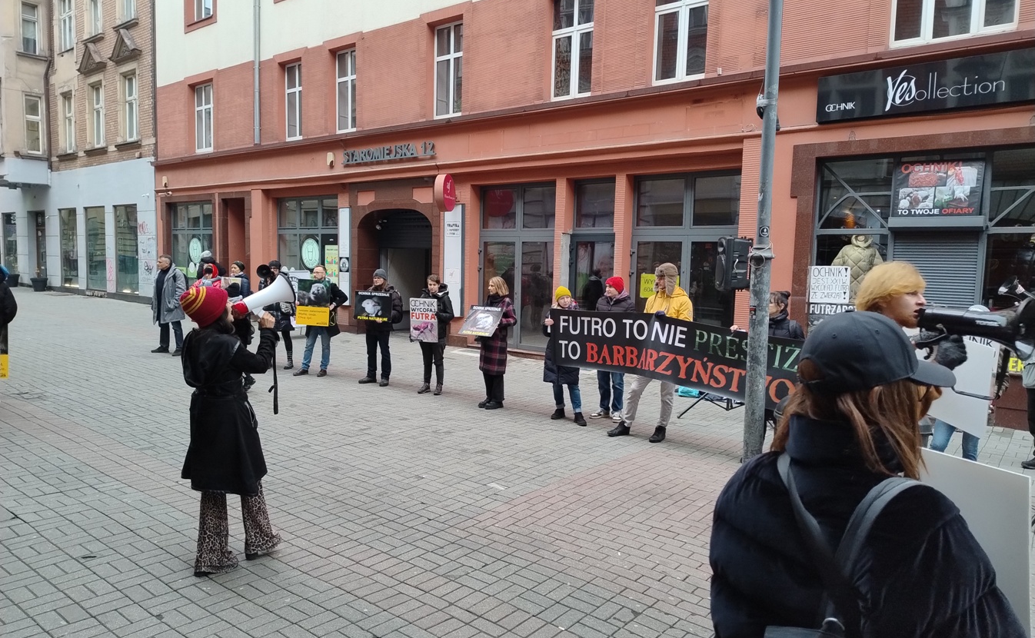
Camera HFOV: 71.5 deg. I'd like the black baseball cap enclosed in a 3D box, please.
[{"bbox_3d":[0.602,0.053,1.205,0.263,0.130,0.173,0,5,-15],"label":"black baseball cap"}]

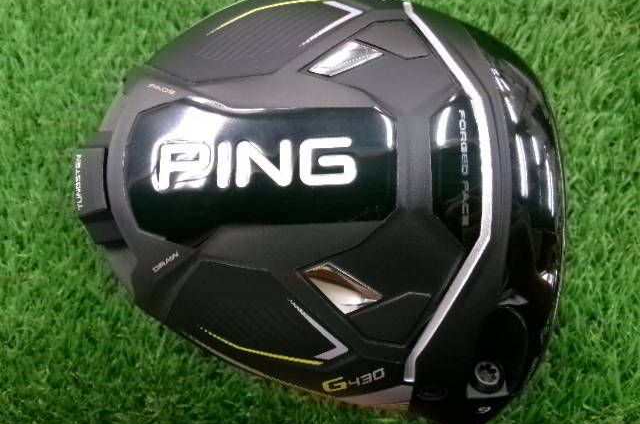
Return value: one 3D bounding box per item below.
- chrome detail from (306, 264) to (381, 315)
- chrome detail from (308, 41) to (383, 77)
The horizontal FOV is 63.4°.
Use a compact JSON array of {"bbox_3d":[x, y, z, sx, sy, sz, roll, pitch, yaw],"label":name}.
[{"bbox_3d":[0.005,0.017,0.119,0.018,0.003,0.009,39,102,-10],"label":"chrome detail"},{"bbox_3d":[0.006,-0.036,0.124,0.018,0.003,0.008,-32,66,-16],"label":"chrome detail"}]

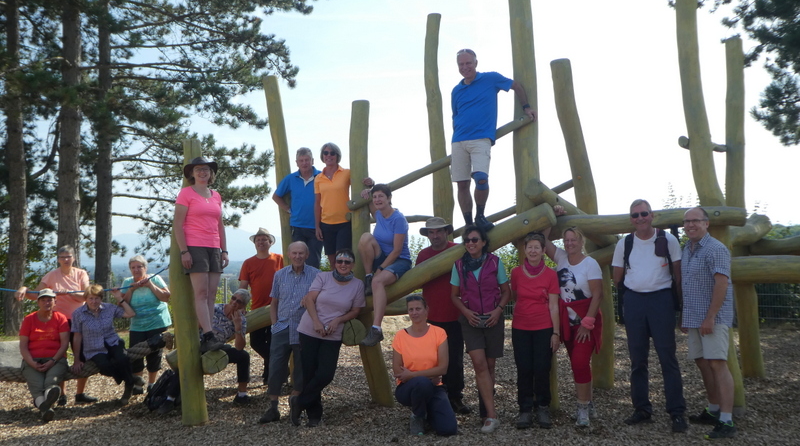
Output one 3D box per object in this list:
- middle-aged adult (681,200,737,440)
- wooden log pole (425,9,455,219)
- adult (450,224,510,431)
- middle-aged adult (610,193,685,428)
[{"bbox_3d":[2.407,0.776,5.950,0.410,1.770,0.490,-1,-2,-37],"label":"middle-aged adult"},{"bbox_3d":[0.452,-0.231,8.200,0.240,4.000,0.240,-3,-2,3],"label":"wooden log pole"},{"bbox_3d":[0.658,0.858,6.200,0.480,1.660,0.380,0,-3,7],"label":"adult"},{"bbox_3d":[2.020,0.752,6.200,0.600,1.850,0.420,-1,-3,14],"label":"middle-aged adult"}]

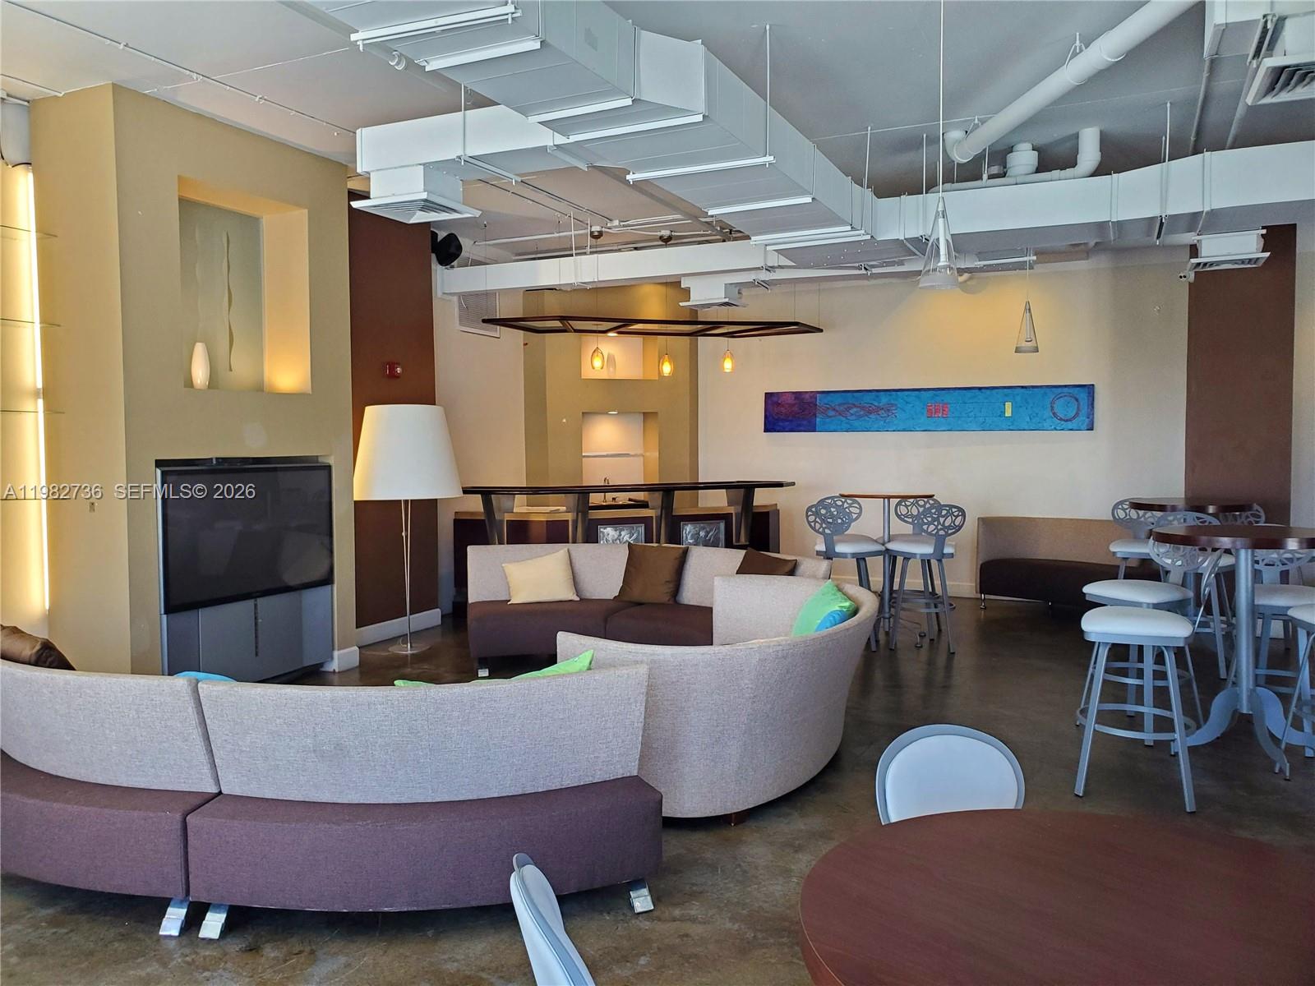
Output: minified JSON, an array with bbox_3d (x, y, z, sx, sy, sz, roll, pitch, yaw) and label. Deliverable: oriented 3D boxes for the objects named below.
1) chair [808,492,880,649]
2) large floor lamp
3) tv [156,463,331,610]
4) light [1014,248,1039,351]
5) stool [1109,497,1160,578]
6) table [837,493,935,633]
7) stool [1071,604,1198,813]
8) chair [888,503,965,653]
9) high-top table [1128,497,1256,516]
[{"bbox_3d":[1.364,0.587,7.156,0.470,1.050,0.570,3,4,44],"label":"chair"},{"bbox_3d":[-1.800,0.253,7.080,0.810,1.755,0.810,0,3,0],"label":"large floor lamp"},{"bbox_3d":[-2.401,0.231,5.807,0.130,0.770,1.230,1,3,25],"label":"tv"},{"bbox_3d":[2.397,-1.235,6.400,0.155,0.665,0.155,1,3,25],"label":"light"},{"bbox_3d":[3.465,0.583,7.047,0.470,1.050,0.570,1,4,28],"label":"stool"},{"bbox_3d":[1.726,0.559,7.411,0.735,1.075,0.735,1,3,25],"label":"table"},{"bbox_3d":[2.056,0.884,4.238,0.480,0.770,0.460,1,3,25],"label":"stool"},{"bbox_3d":[1.929,0.587,7.111,0.470,1.050,0.570,-1,3,-20],"label":"chair"},{"bbox_3d":[3.709,0.589,6.876,0.880,1.055,0.880,1,3,25],"label":"high-top table"}]

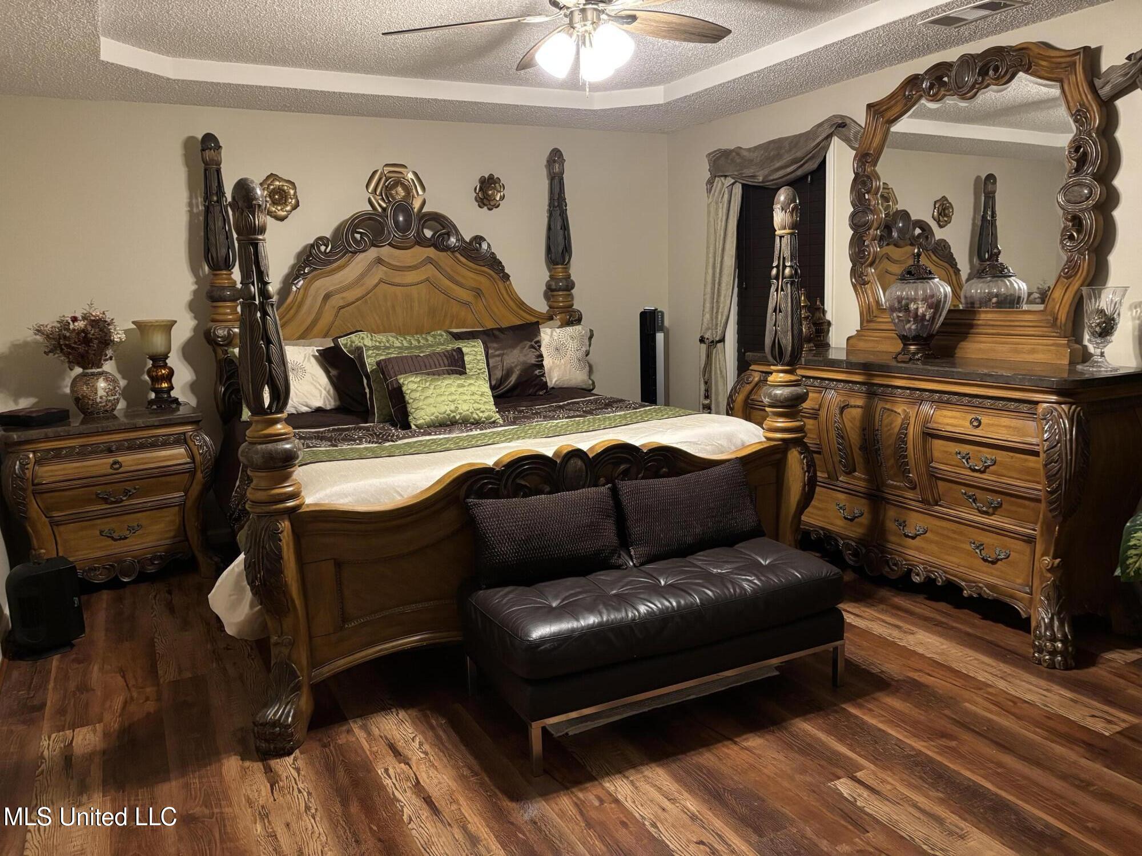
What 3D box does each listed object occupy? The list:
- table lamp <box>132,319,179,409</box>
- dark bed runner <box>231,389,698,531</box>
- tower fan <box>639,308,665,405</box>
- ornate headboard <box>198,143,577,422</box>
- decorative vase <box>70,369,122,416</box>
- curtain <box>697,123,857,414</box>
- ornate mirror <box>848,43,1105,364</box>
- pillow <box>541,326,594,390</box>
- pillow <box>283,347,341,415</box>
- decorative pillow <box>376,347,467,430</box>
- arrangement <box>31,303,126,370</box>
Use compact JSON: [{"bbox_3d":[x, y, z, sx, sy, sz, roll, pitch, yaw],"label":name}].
[{"bbox_3d":[-2.197,-0.340,4.566,0.220,0.475,0.220,-8,11,-28],"label":"table lamp"},{"bbox_3d":[-0.499,0.136,4.125,2.170,0.360,0.970,-6,10,-24],"label":"dark bed runner"},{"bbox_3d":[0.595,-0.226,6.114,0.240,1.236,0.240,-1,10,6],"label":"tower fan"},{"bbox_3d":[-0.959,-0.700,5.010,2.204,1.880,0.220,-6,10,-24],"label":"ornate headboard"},{"bbox_3d":[-2.387,-0.184,4.307,0.227,0.236,0.227,-7,11,-27],"label":"decorative vase"},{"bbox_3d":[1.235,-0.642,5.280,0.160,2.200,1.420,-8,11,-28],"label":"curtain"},{"bbox_3d":[1.703,-0.957,3.770,0.110,1.280,1.200,-7,11,-26],"label":"ornate mirror"},{"bbox_3d":[-0.095,-0.428,5.266,0.470,0.400,0.160,-6,-10,-24],"label":"pillow"},{"bbox_3d":[-1.499,-0.264,4.630,0.530,0.400,0.170,-6,-10,-24],"label":"pillow"},{"bbox_3d":[-0.718,-0.199,4.300,0.440,0.410,0.140,-7,-21,-24],"label":"decorative pillow"},{"bbox_3d":[-2.469,-0.459,4.304,0.430,0.340,0.360,-8,11,-28],"label":"arrangement"}]

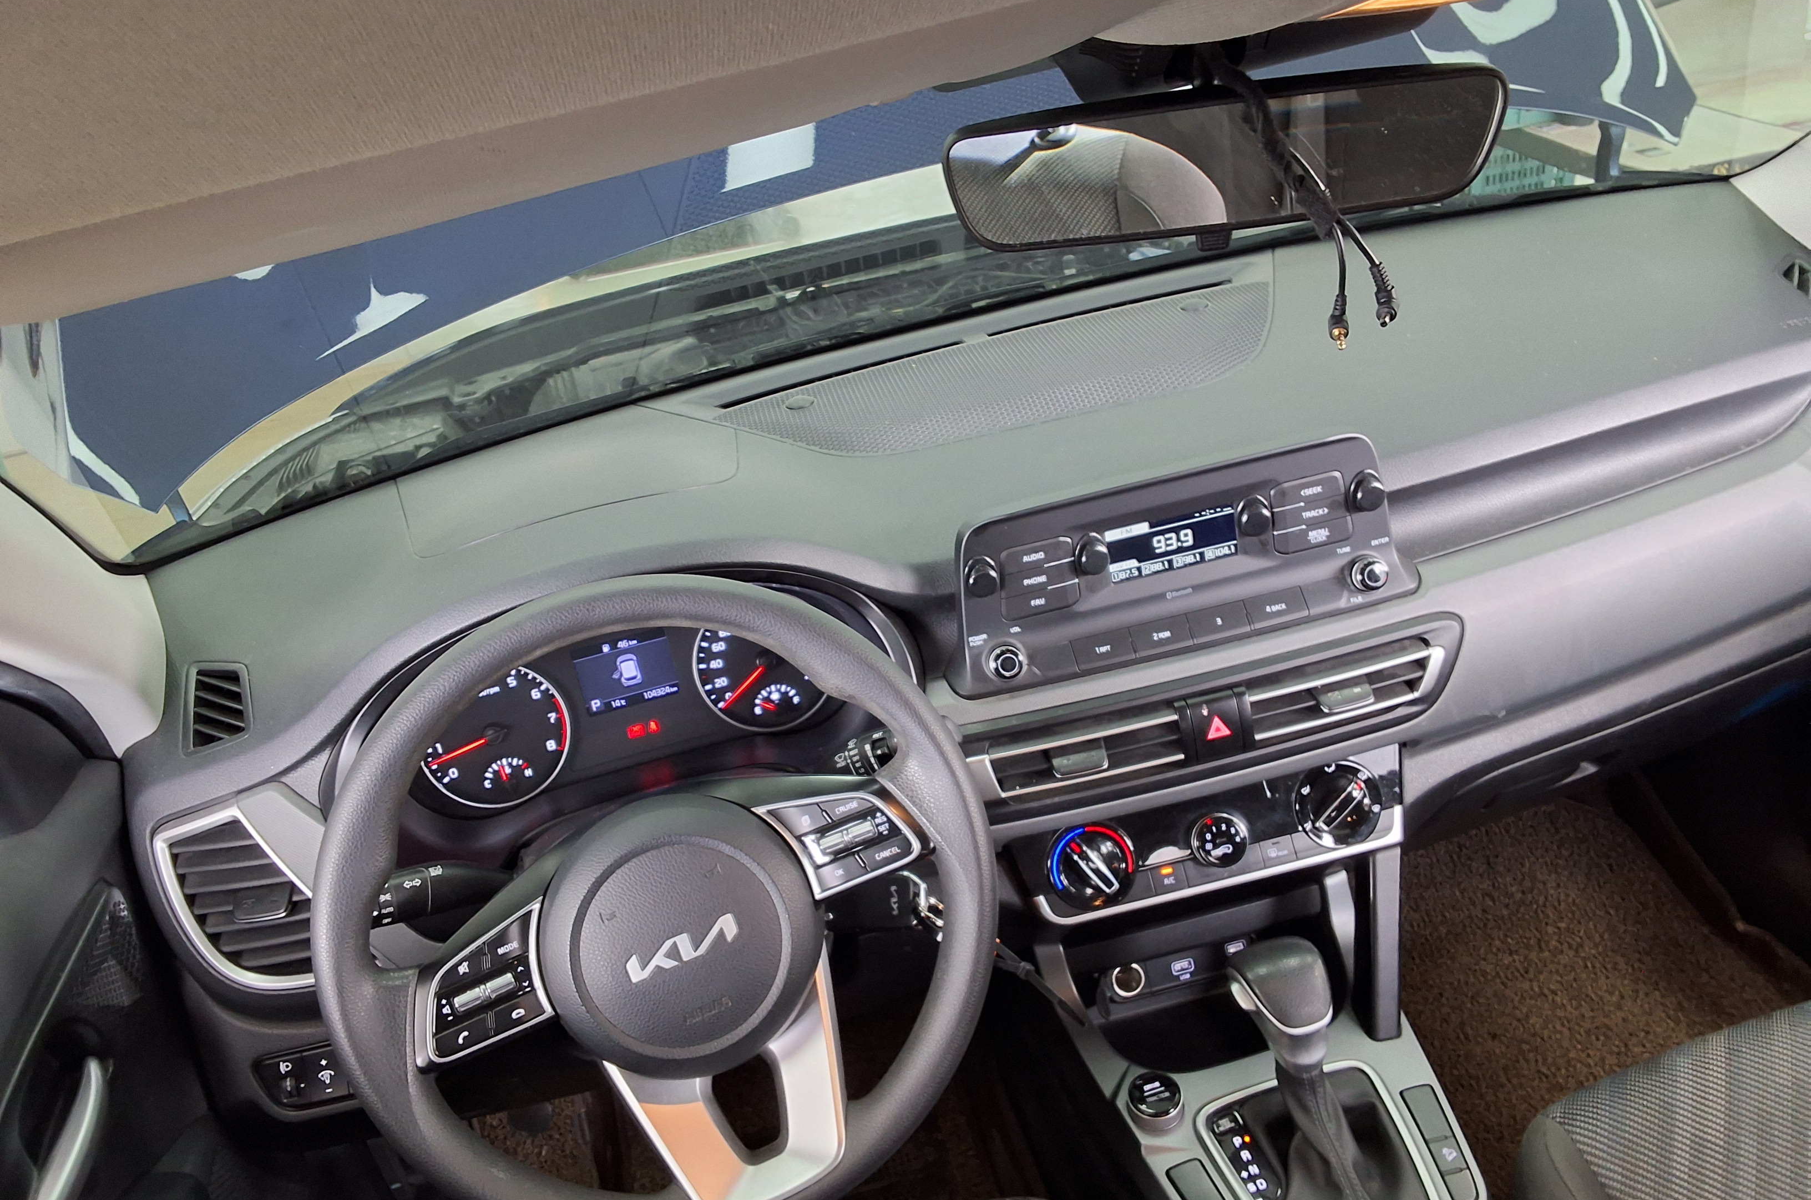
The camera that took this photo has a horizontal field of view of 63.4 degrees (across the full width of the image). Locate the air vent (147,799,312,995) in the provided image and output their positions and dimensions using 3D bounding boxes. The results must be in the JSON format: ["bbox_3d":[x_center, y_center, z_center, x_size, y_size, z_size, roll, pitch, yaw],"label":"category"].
[{"bbox_3d":[-0.424,0.199,0.974,0.108,0.130,0.040,-19,5,-15],"label":"air vent"}]

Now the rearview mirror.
[{"bbox_3d":[0.151,-0.210,0.690,0.254,0.063,0.035,-3,31,14],"label":"rearview mirror"}]

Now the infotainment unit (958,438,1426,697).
[{"bbox_3d":[0.182,-0.022,0.950,0.295,0.114,0.050,-13,12,-3],"label":"infotainment unit"}]

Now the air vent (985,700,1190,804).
[{"bbox_3d":[0.116,0.098,0.945,0.137,0.044,0.040,-11,13,0],"label":"air vent"}]

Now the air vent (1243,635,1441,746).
[{"bbox_3d":[0.291,0.063,0.975,0.130,0.044,0.040,-14,14,-6],"label":"air vent"}]

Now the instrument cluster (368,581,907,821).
[{"bbox_3d":[-0.181,0.067,0.990,0.355,0.120,0.070,-14,6,-6],"label":"instrument cluster"}]

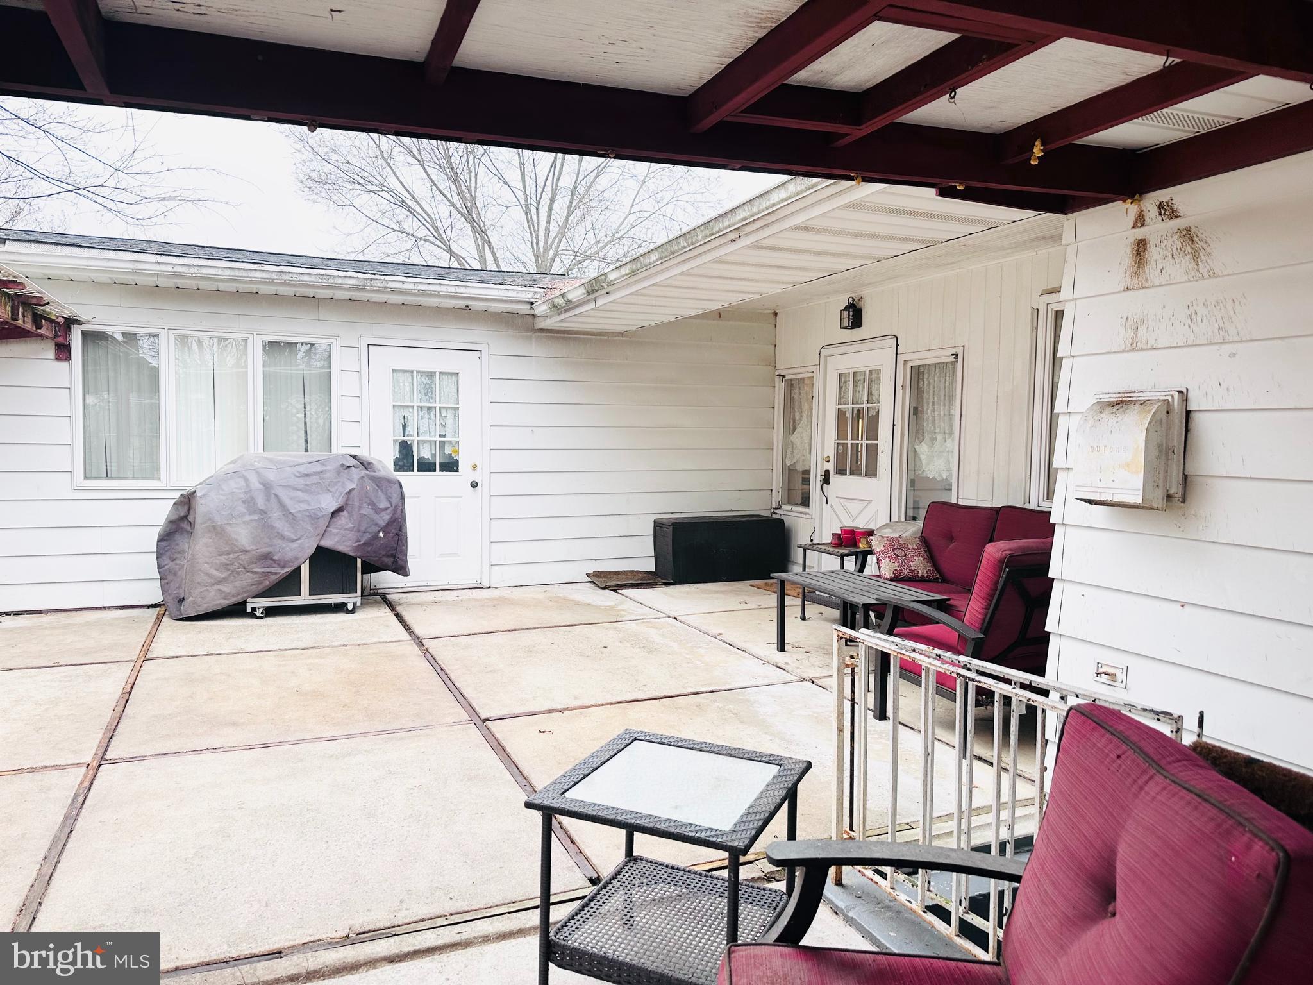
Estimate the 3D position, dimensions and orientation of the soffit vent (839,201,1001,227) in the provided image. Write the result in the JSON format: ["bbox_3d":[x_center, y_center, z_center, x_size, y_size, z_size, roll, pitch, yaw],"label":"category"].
[{"bbox_3d":[1.146,-1.177,3.878,0.790,0.012,0.095,-1,3,-23],"label":"soffit vent"}]

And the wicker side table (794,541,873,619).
[{"bbox_3d":[1.401,0.682,6.689,0.530,0.560,0.530,-2,5,-30],"label":"wicker side table"}]

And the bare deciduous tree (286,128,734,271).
[{"bbox_3d":[-2.928,-6.161,18.659,10.500,12.400,10.000,-1,4,-24],"label":"bare deciduous tree"}]

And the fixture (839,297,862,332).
[{"bbox_3d":[1.658,-1.529,7.736,0.130,0.261,0.150,-1,4,-24],"label":"fixture"}]

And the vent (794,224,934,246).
[{"bbox_3d":[0.991,-1.199,4.263,0.790,0.012,0.095,-1,3,-23],"label":"vent"}]

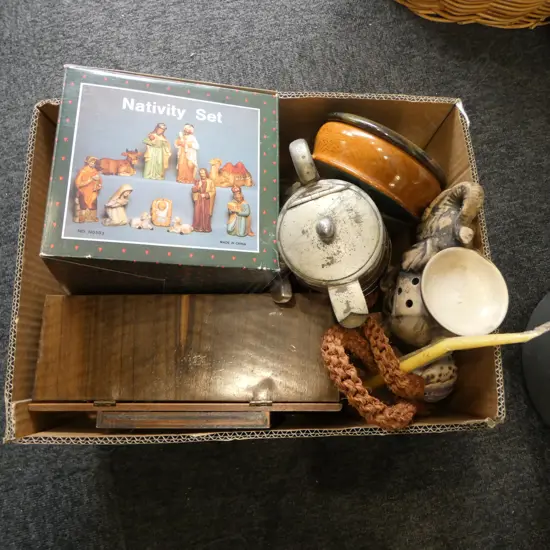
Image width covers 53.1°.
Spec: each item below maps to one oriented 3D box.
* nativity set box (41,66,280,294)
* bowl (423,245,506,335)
[{"bbox_3d":[-0.102,-0.068,0.524,0.183,0.148,0.168,3,73,-12],"label":"nativity set box"},{"bbox_3d":[0.157,0.019,0.472,0.077,0.033,0.077,0,74,-7],"label":"bowl"}]

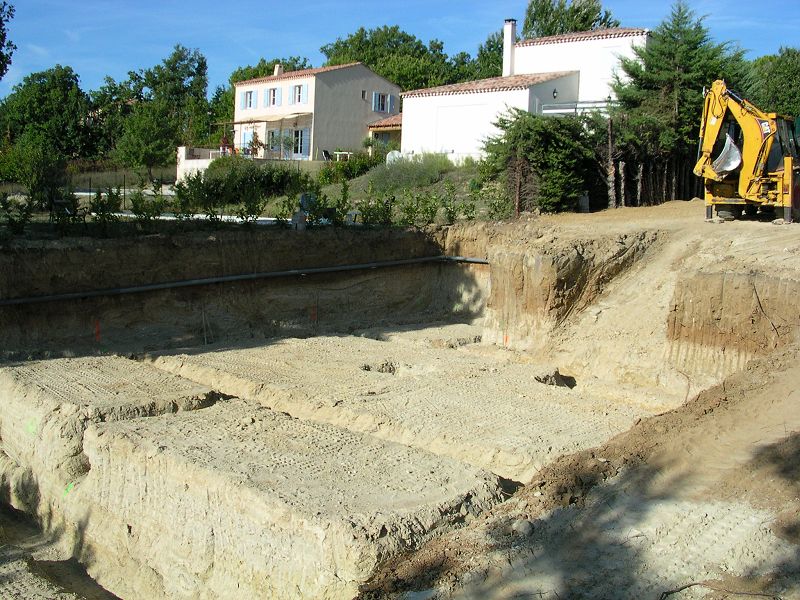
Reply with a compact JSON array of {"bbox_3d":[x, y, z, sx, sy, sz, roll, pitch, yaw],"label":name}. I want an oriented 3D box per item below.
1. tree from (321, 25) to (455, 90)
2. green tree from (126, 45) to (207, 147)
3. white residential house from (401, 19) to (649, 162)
[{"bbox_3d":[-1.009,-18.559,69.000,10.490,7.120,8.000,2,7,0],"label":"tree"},{"bbox_3d":[-16.314,-14.174,60.000,5.580,7.280,5.500,2,7,0],"label":"green tree"},{"bbox_3d":[7.931,-11.098,46.535,12.080,7.710,9.790,8,9,42],"label":"white residential house"}]

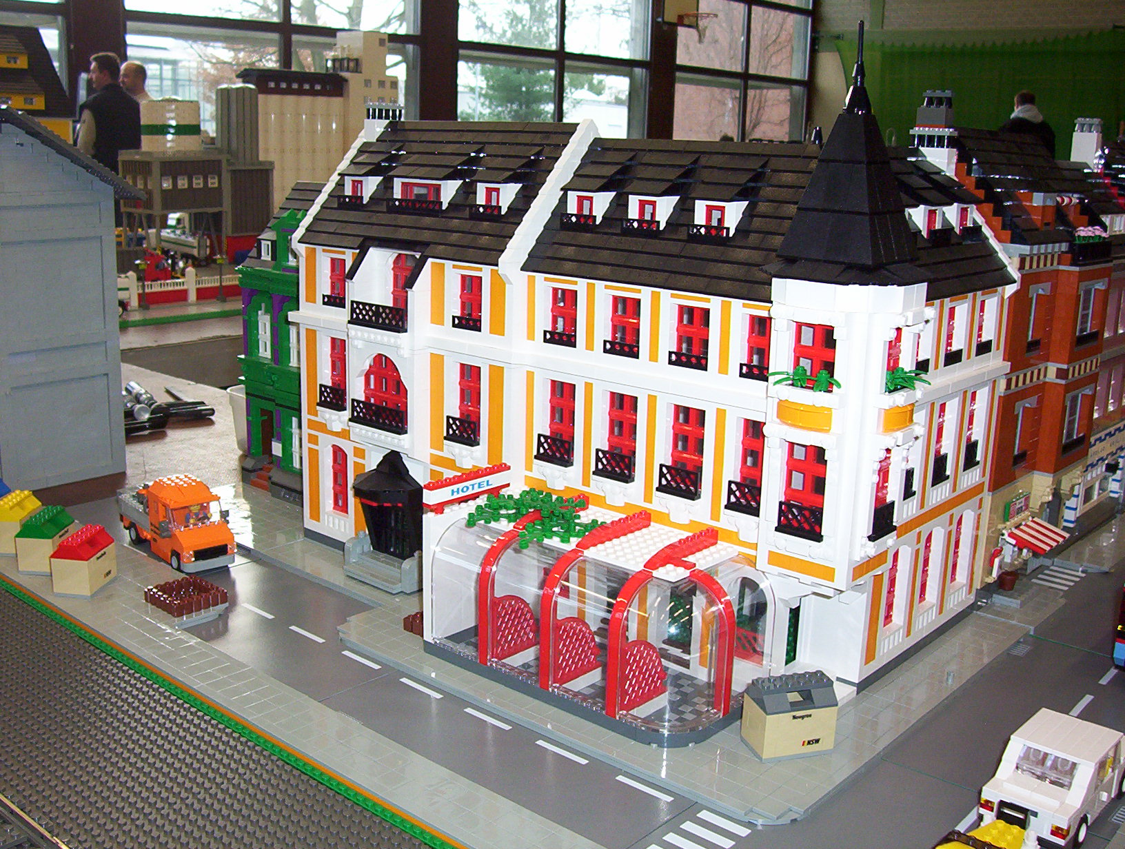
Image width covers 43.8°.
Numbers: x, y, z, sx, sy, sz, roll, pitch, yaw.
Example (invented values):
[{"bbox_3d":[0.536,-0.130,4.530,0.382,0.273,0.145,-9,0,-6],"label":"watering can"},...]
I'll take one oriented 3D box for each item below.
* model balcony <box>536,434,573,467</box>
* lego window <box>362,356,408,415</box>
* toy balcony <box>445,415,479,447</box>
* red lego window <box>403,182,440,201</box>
[{"bbox_3d":[-0.006,0.019,1.013,0.032,0.019,0.008,13,18,39],"label":"model balcony"},{"bbox_3d":[-0.134,-0.027,1.095,0.061,0.050,0.008,13,19,40],"label":"lego window"},{"bbox_3d":[-0.077,0.004,1.074,0.032,0.019,0.008,13,18,39],"label":"toy balcony"},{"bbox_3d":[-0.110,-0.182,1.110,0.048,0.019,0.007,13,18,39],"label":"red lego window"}]

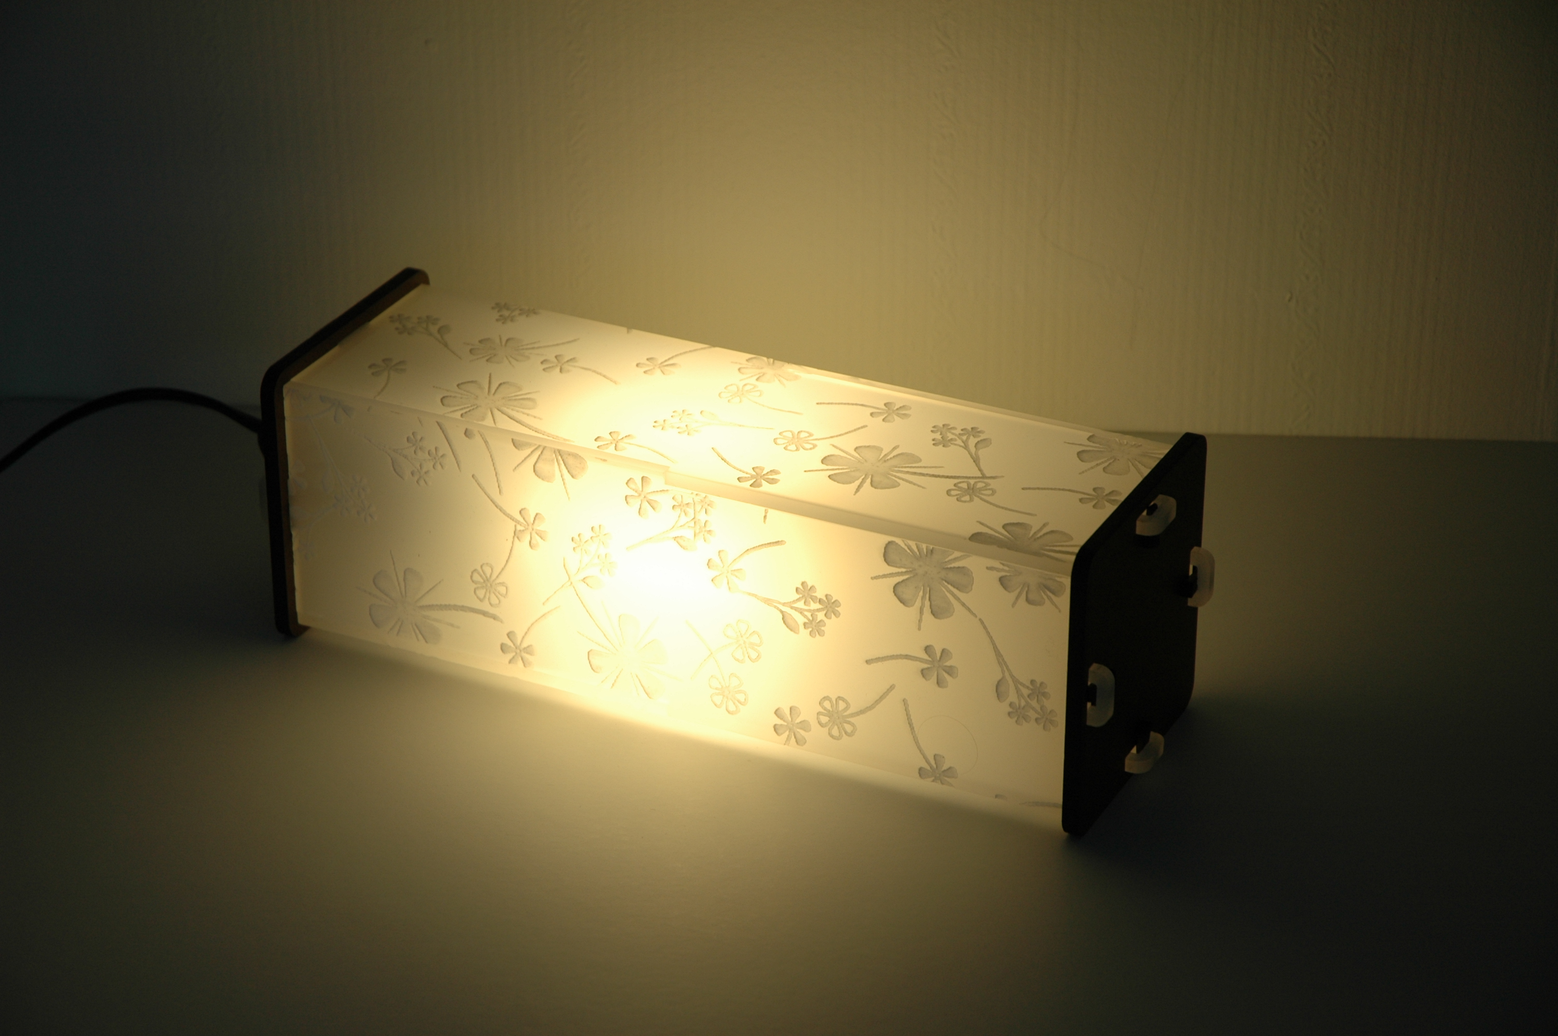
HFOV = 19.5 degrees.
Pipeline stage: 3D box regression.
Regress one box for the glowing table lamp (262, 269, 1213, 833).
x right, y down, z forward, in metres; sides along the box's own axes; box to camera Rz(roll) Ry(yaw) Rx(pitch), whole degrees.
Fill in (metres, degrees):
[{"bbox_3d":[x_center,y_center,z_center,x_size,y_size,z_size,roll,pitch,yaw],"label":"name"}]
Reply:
[{"bbox_3d":[-0.017,0.007,1.563,0.295,0.094,0.094,13,30,23],"label":"glowing table lamp"}]

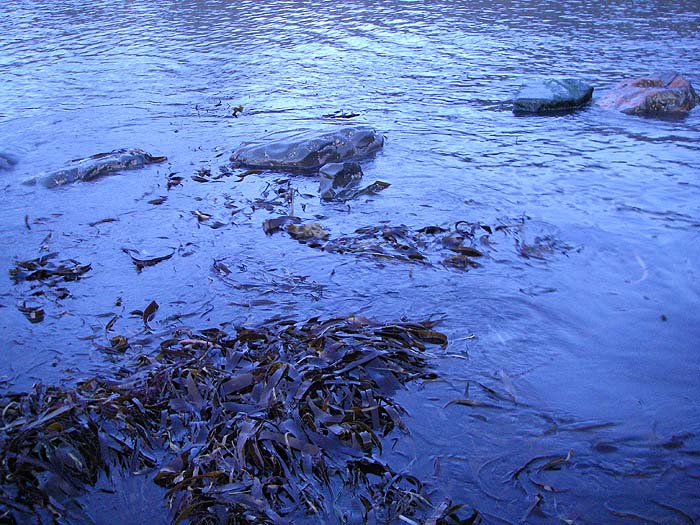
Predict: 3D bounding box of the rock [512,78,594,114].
[{"bbox_3d":[1.670,-1.359,6.364,0.630,0.180,0.470,-5,26,-11],"label":"rock"}]

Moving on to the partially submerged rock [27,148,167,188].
[{"bbox_3d":[-1.560,-0.600,4.820,0.820,0.160,0.280,-15,29,-28],"label":"partially submerged rock"}]

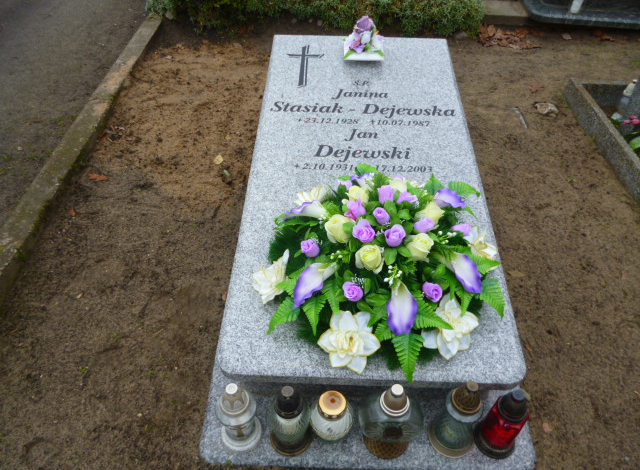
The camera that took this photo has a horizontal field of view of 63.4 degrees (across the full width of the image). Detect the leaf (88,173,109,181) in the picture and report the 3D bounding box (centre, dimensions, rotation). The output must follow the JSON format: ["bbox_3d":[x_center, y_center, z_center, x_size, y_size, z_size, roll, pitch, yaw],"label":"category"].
[{"bbox_3d":[-0.983,-0.255,2.298,0.085,0.013,0.050,2,43,1],"label":"leaf"}]

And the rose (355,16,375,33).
[{"bbox_3d":[0.193,-0.912,2.245,0.082,0.068,0.068,4,43,3],"label":"rose"}]

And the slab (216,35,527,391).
[{"bbox_3d":[0.159,-0.266,1.879,0.800,0.045,1.696,2,49,1],"label":"slab"}]

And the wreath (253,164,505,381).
[{"bbox_3d":[0.168,0.019,1.441,0.710,0.250,0.690,2,49,1],"label":"wreath"}]

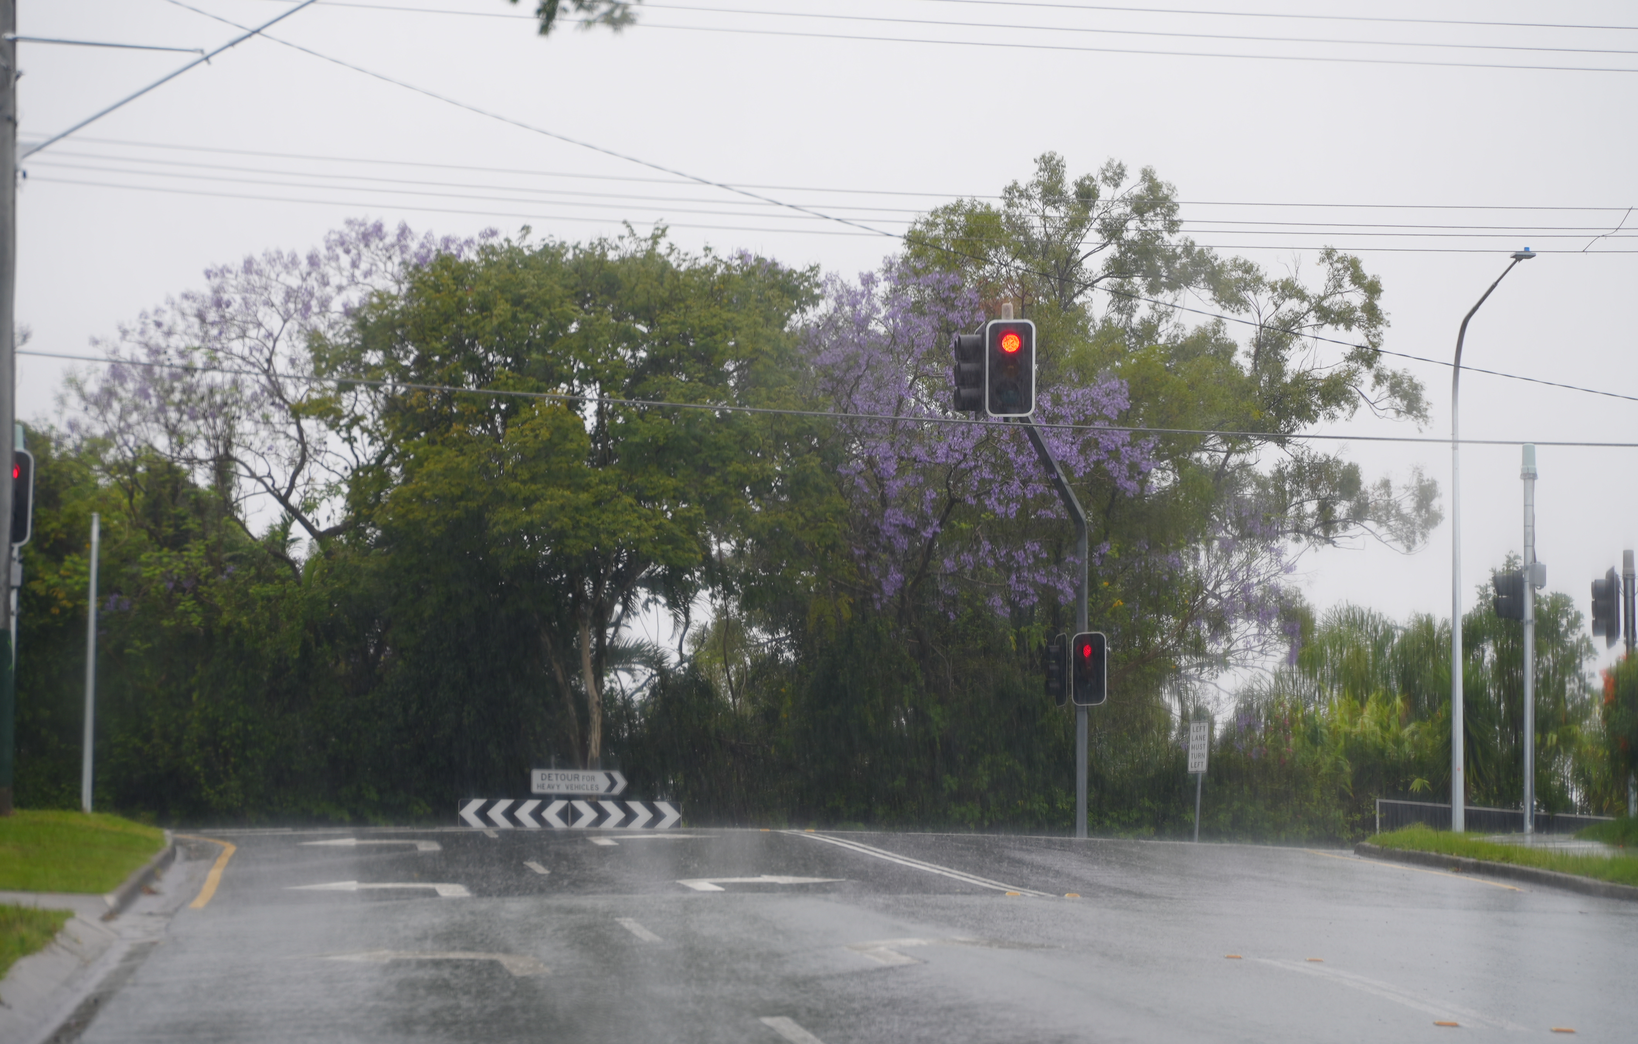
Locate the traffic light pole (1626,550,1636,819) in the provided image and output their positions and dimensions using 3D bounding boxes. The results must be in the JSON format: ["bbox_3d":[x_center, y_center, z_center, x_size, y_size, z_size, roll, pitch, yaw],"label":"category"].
[{"bbox_3d":[11.826,2.546,78.300,0.160,4.270,0.160,0,-2,0],"label":"traffic light pole"}]

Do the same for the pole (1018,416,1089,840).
[{"bbox_3d":[3.450,1.660,80.700,0.220,6.750,2.100,-1,-2,30],"label":"pole"}]

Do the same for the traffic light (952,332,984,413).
[{"bbox_3d":[2.332,-2.246,79.900,0.570,1.400,0.710,1,-2,-14],"label":"traffic light"}]

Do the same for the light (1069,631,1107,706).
[{"bbox_3d":[4.067,2.222,81.100,0.570,1.120,0.420,-1,-2,16],"label":"light"}]

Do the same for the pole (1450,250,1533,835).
[{"bbox_3d":[7.780,0.170,62.100,0.300,6.800,1.400,-2,-3,41],"label":"pole"}]

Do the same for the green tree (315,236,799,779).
[{"bbox_3d":[-4.031,0.207,87.000,7.900,9.700,7.400,0,-2,0],"label":"green tree"}]

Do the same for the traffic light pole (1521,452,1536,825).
[{"bbox_3d":[8.058,1.337,61.000,0.160,4.420,0.160,0,-2,0],"label":"traffic light pole"}]

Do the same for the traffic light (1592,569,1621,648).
[{"bbox_3d":[11.437,1.236,78.000,0.420,1.130,0.560,0,-2,10],"label":"traffic light"}]

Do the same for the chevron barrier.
[{"bbox_3d":[-3.608,4.255,78.000,3.220,0.420,0.080,0,-2,-4],"label":"chevron barrier"}]

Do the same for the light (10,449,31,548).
[{"bbox_3d":[-9.274,-0.269,61.600,0.560,1.130,0.420,0,-2,-12],"label":"light"}]

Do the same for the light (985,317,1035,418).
[{"bbox_3d":[2.825,-2.276,79.600,0.730,1.440,0.550,0,-2,8],"label":"light"}]

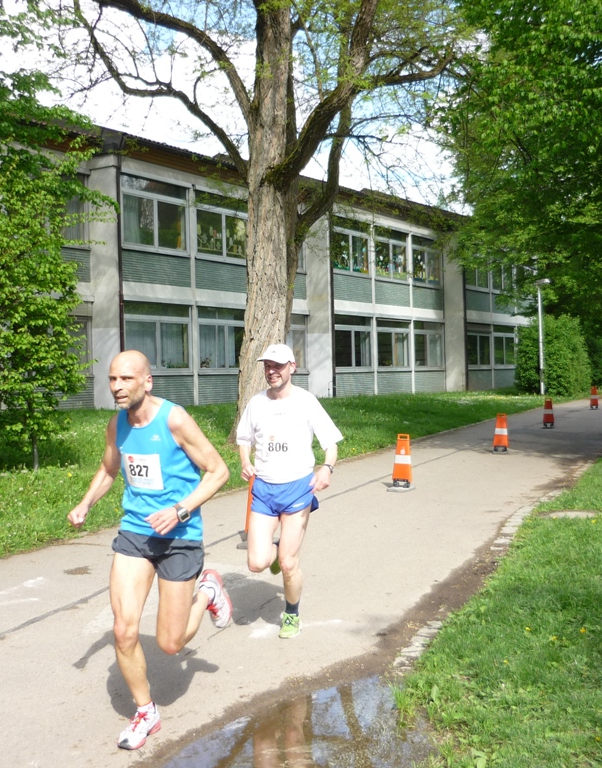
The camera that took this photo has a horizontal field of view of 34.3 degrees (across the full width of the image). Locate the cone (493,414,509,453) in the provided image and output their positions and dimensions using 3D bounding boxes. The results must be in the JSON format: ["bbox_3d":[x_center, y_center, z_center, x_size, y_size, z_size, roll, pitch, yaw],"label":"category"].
[{"bbox_3d":[3.585,0.896,17.500,0.270,0.700,0.380,-1,1,23],"label":"cone"}]

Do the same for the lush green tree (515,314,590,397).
[{"bbox_3d":[10.254,-1.162,39.800,3.000,3.300,3.000,-1,1,24],"label":"lush green tree"}]

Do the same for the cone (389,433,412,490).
[{"bbox_3d":[1.280,1.018,12.500,0.270,0.700,0.400,-1,1,23],"label":"cone"}]

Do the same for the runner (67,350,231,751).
[{"bbox_3d":[-0.691,0.723,4.480,0.630,1.730,0.770,-1,1,24],"label":"runner"}]

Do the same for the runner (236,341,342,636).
[{"bbox_3d":[-0.077,0.634,5.980,0.630,1.740,0.720,-1,0,19],"label":"runner"}]

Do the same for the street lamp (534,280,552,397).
[{"bbox_3d":[9.401,-1.810,38.000,0.650,4.500,0.250,-1,1,24],"label":"street lamp"}]

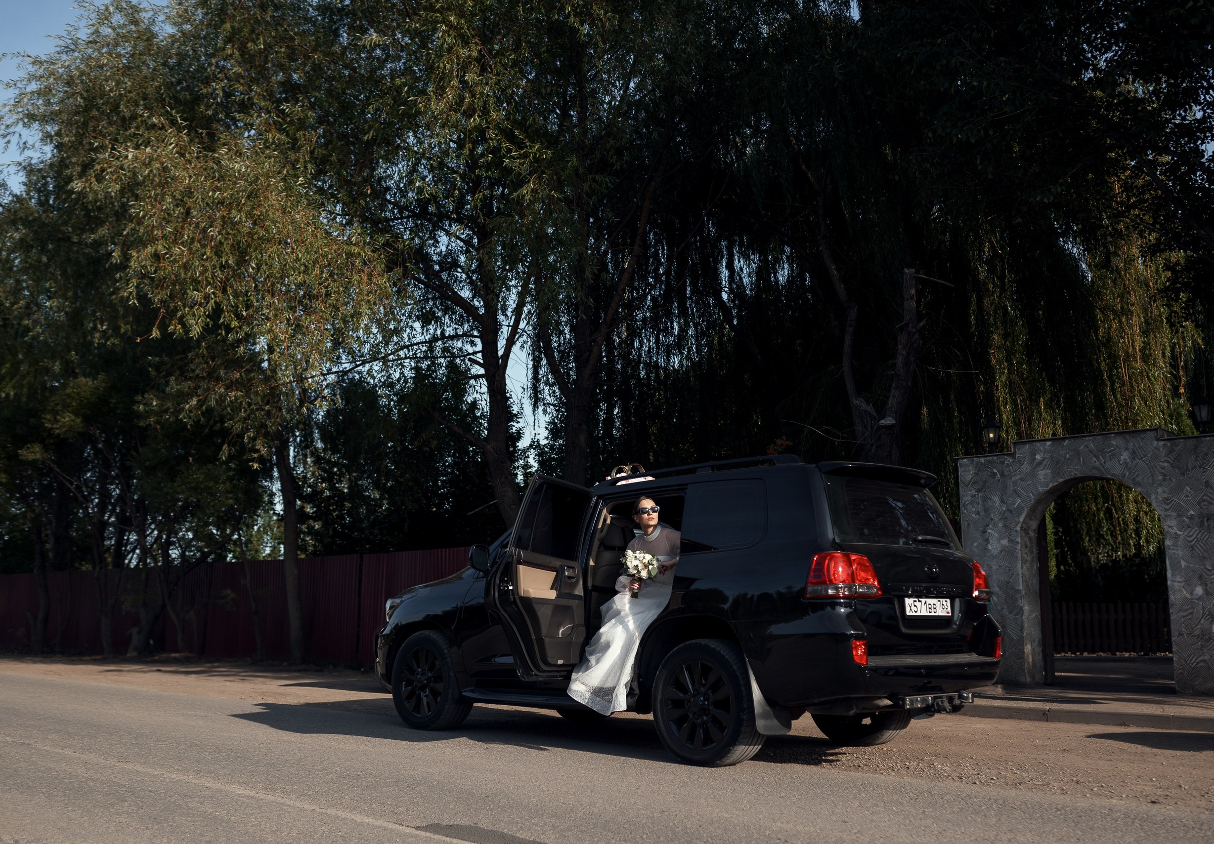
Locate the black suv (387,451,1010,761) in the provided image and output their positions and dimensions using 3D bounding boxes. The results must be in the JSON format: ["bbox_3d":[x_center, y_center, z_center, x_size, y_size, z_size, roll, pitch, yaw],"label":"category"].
[{"bbox_3d":[0.300,1.370,9.080,2.040,1.920,4.970,8,-11,-44],"label":"black suv"}]

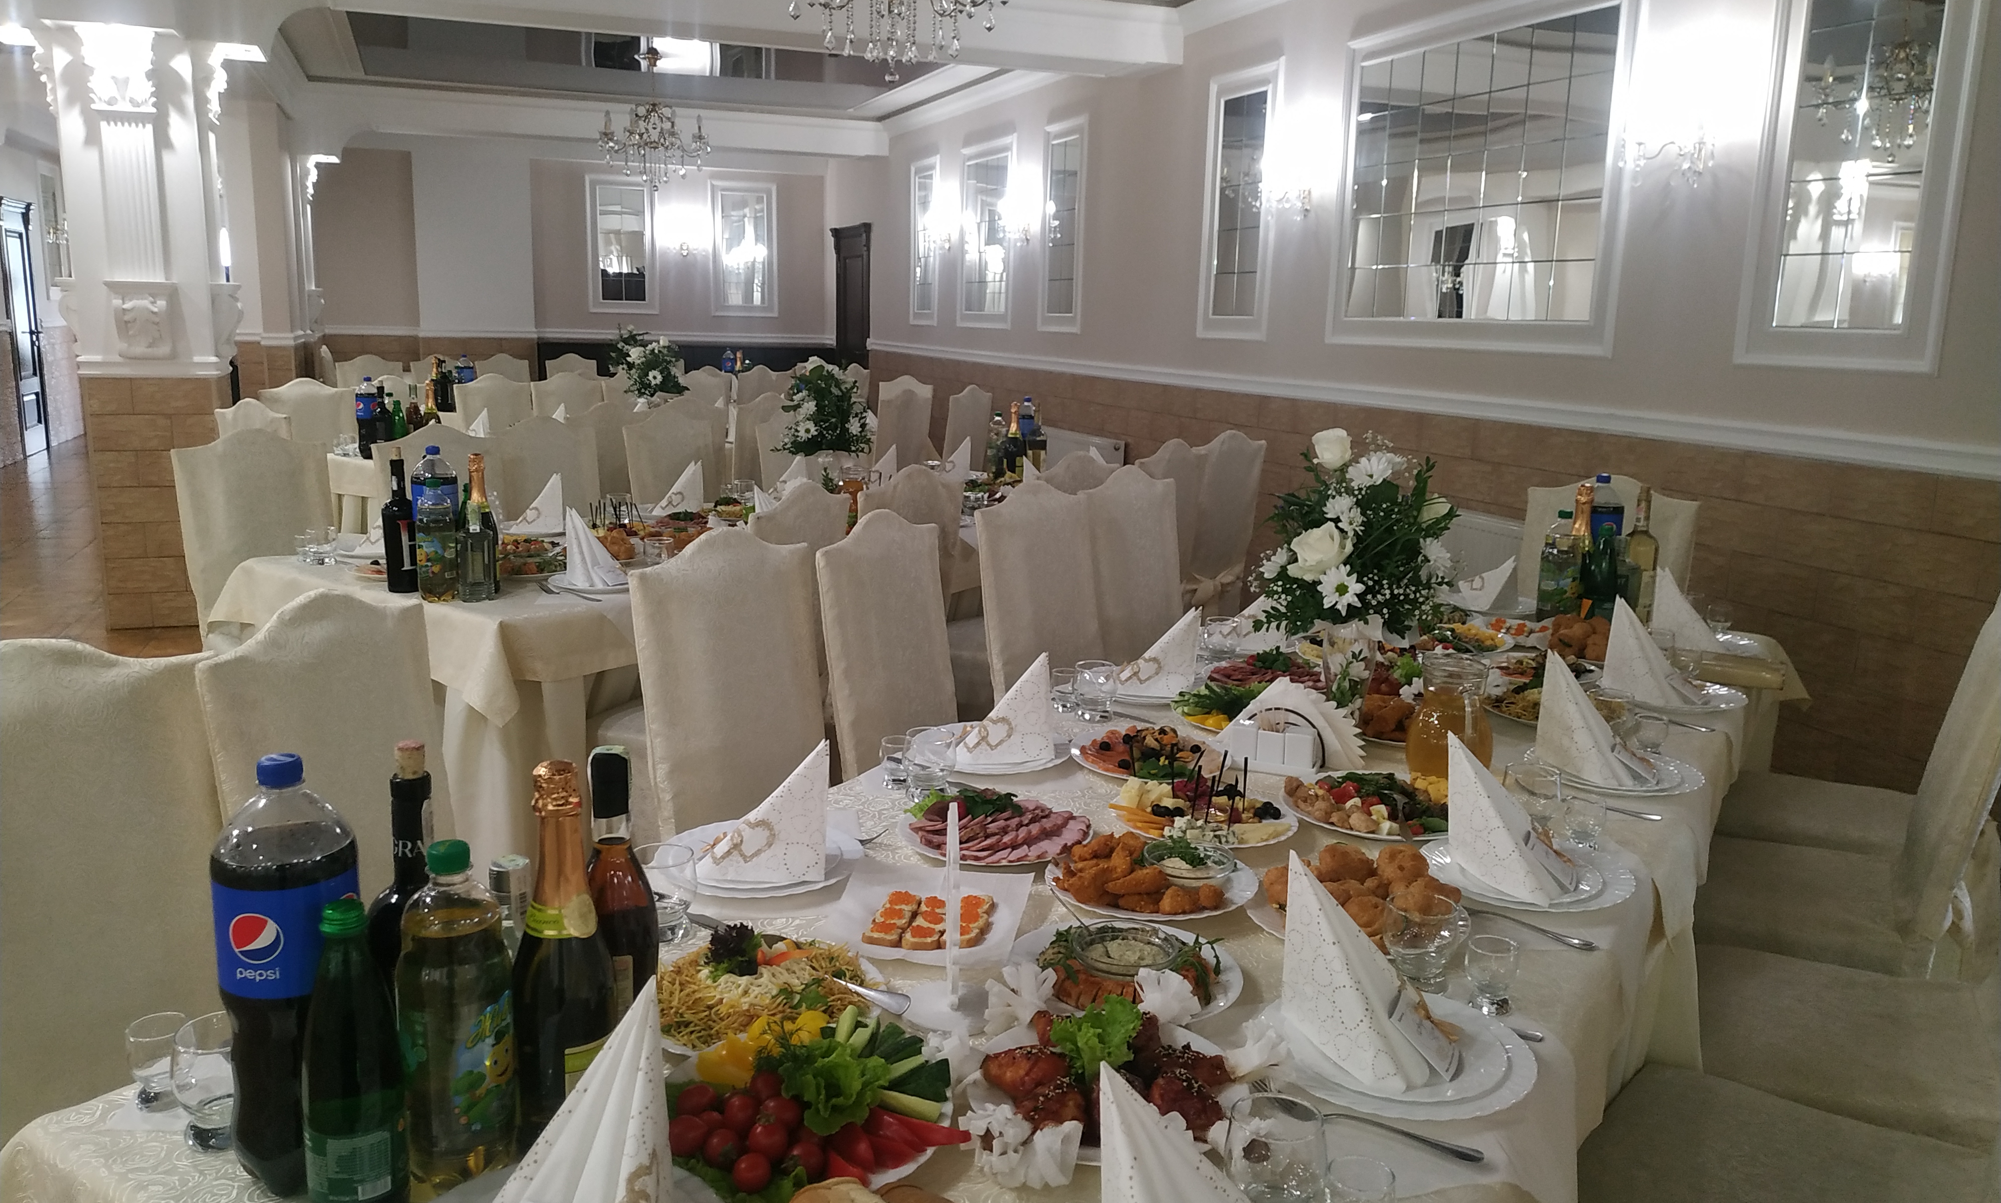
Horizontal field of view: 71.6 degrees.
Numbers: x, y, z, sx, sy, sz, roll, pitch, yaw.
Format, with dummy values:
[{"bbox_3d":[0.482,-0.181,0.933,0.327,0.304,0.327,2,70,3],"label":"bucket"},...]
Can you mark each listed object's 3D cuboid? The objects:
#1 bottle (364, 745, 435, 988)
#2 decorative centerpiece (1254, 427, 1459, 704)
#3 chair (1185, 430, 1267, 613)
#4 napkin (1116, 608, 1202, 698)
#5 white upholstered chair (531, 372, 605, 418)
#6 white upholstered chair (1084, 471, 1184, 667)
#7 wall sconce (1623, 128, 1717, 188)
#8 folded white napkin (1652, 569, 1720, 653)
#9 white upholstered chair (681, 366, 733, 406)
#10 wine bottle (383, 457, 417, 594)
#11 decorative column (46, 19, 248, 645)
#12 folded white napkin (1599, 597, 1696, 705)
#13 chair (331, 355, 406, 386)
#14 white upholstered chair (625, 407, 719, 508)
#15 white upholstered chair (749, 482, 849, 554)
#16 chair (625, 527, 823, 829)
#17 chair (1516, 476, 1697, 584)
[{"bbox_3d":[-0.461,0.271,1.106,0.076,0.326,0.076,9,14,33],"label":"bottle"},{"bbox_3d":[0.622,-0.048,2.382,0.350,0.495,0.360,9,14,31],"label":"decorative centerpiece"},{"bbox_3d":[0.585,-0.119,5.079,0.530,1.035,0.440,9,14,33],"label":"chair"},{"bbox_3d":[0.284,0.076,2.451,0.150,0.166,0.135,9,14,33],"label":"napkin"},{"bbox_3d":[-2.245,-0.750,7.750,0.560,1.010,0.460,10,15,37],"label":"white upholstered chair"},{"bbox_3d":[0.527,0.170,3.638,0.560,1.010,0.460,10,15,35],"label":"white upholstered chair"},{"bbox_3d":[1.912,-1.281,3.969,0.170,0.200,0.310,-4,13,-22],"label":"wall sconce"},{"bbox_3d":[1.424,0.010,2.881,0.140,0.165,0.155,9,14,33],"label":"folded white napkin"},{"bbox_3d":[-1.791,-0.938,8.831,0.550,1.035,0.450,9,14,33],"label":"white upholstered chair"},{"bbox_3d":[-1.409,-0.180,3.257,0.076,0.318,0.076,-6,14,-29],"label":"wine bottle"},{"bbox_3d":[-3.608,-1.103,5.951,0.680,2.390,0.680,-4,13,-21],"label":"decorative column"},{"bbox_3d":[1.173,0.081,2.501,0.150,0.166,0.135,9,14,33],"label":"folded white napkin"},{"bbox_3d":[-3.816,-1.028,8.753,0.530,1.020,0.460,9,14,32],"label":"chair"},{"bbox_3d":[-1.050,-0.168,5.151,0.530,1.035,0.440,9,14,33],"label":"white upholstered chair"},{"bbox_3d":[-0.657,0.215,3.326,0.530,1.035,0.440,9,14,33],"label":"white upholstered chair"},{"bbox_3d":[-0.326,0.388,2.522,0.560,1.010,0.460,10,15,35],"label":"chair"},{"bbox_3d":[1.535,0.177,3.699,0.460,1.010,0.560,9,14,32],"label":"chair"}]

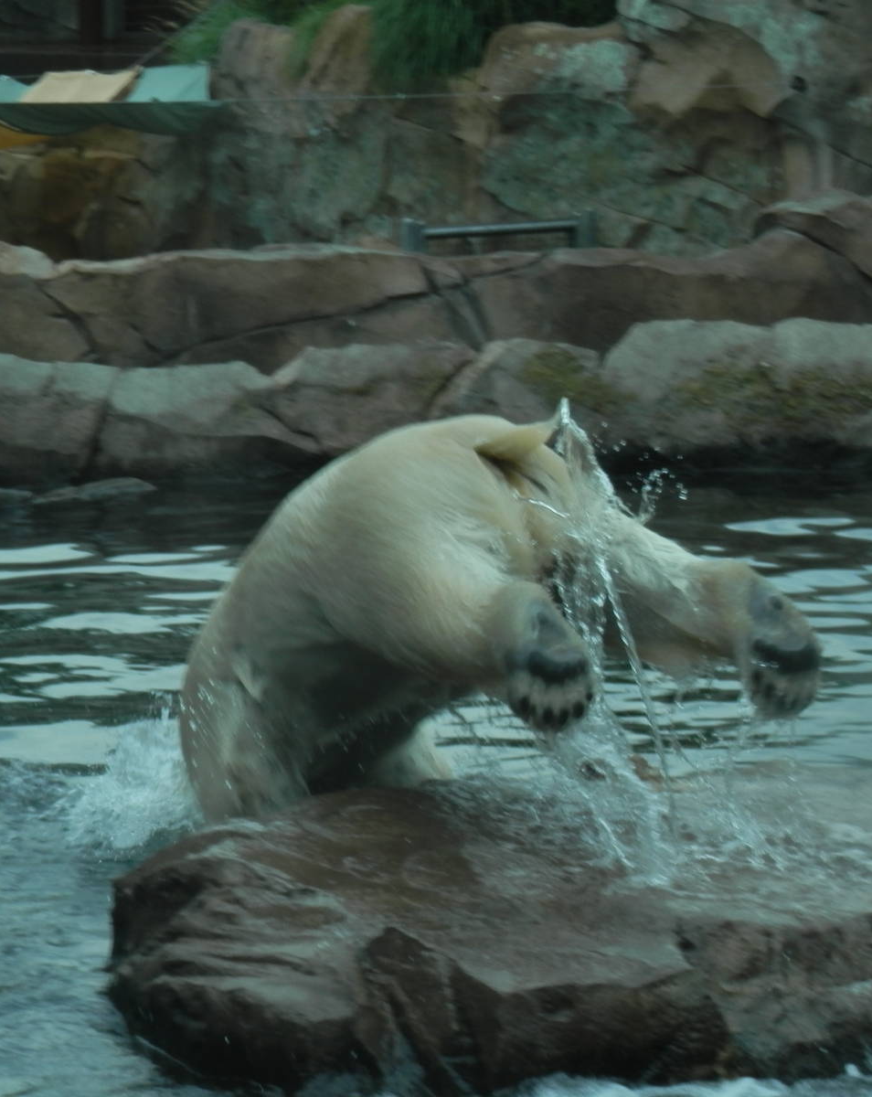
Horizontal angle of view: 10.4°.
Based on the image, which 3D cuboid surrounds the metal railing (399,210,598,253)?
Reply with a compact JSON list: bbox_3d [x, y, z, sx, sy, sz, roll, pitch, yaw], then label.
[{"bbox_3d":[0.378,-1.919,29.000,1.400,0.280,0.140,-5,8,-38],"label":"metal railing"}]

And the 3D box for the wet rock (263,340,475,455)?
[{"bbox_3d":[-0.356,-0.799,25.400,1.100,0.580,0.750,0,6,0],"label":"wet rock"}]

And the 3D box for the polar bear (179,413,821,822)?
[{"bbox_3d":[0.188,0.219,14.000,1.650,1.220,0.950,4,8,34],"label":"polar bear"}]

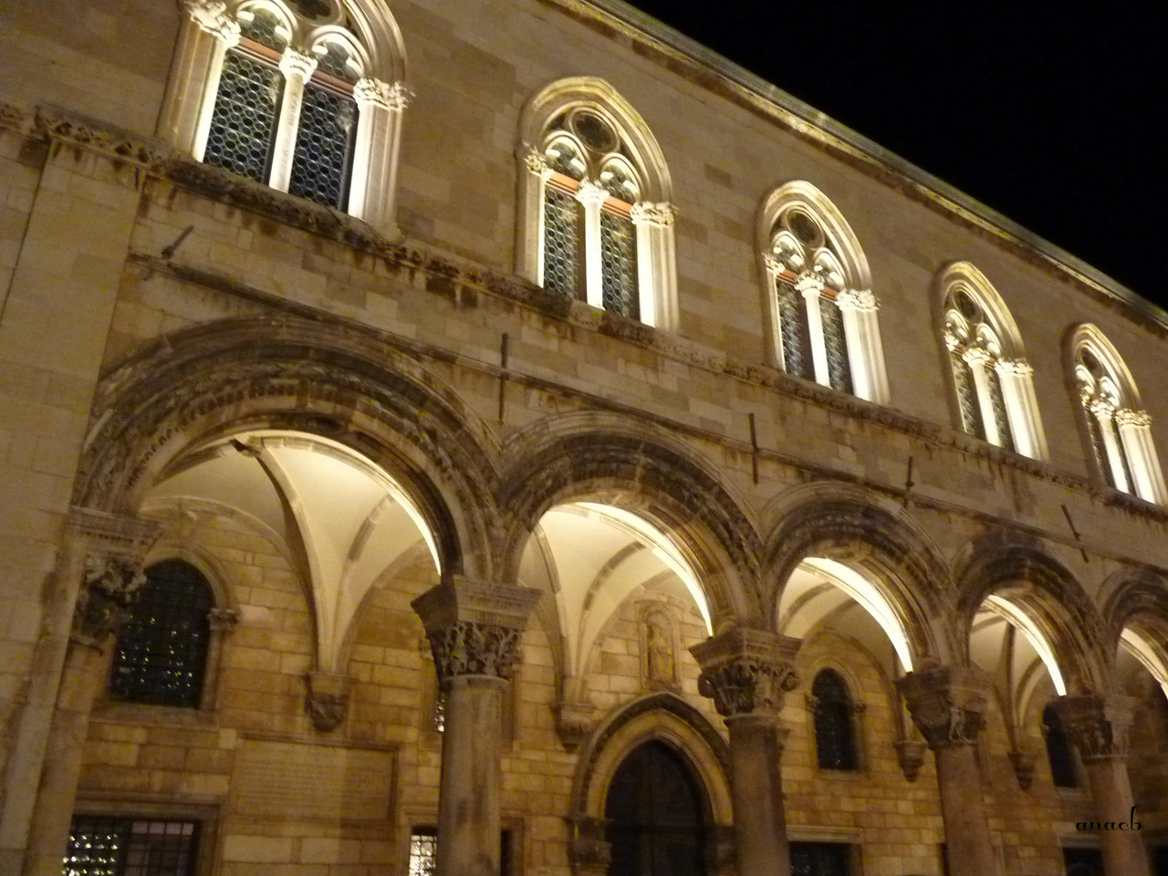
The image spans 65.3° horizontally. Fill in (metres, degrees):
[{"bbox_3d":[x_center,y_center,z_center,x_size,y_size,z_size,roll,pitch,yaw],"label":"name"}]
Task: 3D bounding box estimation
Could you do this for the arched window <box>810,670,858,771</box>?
[{"bbox_3d":[4.656,5.411,17.505,1.060,1.813,0.342,16,-30,-29],"label":"arched window"}]

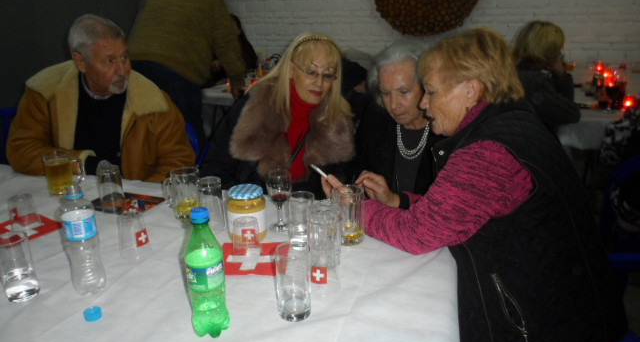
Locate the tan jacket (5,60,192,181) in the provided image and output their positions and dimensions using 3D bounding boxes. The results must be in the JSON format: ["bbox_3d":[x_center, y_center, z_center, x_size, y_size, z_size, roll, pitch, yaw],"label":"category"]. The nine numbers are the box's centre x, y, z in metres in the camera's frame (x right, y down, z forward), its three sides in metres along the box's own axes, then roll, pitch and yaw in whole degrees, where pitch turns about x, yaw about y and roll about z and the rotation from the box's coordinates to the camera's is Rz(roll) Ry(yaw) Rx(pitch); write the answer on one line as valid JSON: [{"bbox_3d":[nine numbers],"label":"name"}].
[{"bbox_3d":[-0.801,-0.081,1.714,0.650,0.630,0.430,-2,16,-6],"label":"tan jacket"}]

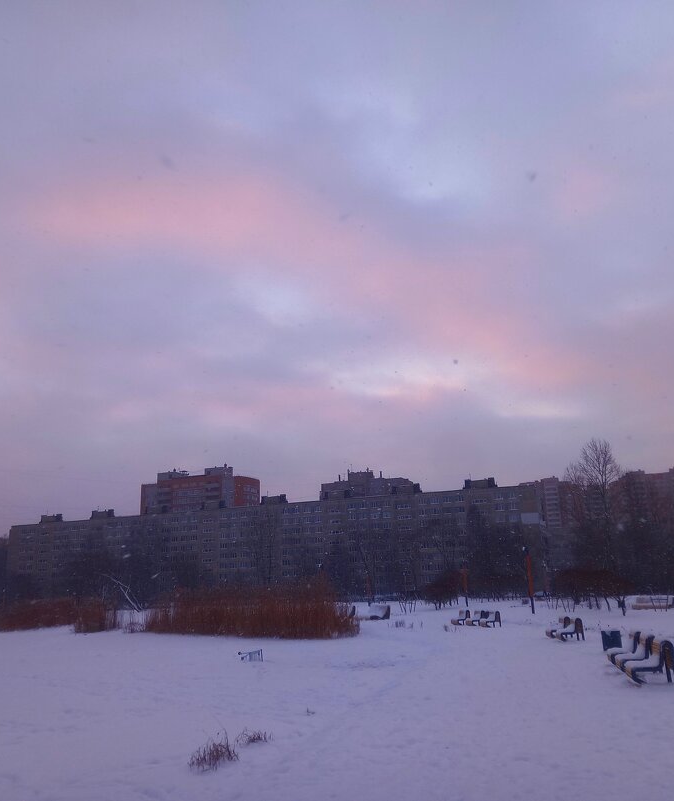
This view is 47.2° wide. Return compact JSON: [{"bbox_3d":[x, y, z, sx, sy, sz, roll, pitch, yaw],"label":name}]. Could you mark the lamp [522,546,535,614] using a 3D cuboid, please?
[{"bbox_3d":[12.221,11.521,49.305,0.600,4.170,0.280,3,-15,-17],"label":"lamp"}]

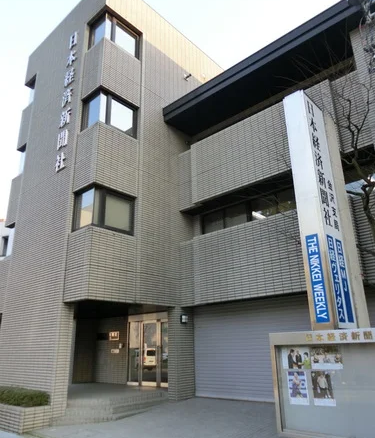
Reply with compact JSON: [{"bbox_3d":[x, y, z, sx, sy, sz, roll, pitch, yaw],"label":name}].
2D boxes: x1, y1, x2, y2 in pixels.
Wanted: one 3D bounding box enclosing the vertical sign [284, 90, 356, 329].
[{"bbox_3d":[2.162,-0.205,5.967,0.345,3.944,0.881,-17,-24,39],"label":"vertical sign"}]

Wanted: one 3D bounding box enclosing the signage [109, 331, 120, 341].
[{"bbox_3d":[-2.795,4.468,13.762,0.610,0.294,0.045,-17,-24,39],"label":"signage"}]

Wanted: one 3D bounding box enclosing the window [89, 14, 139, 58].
[{"bbox_3d":[-2.550,-6.081,12.597,1.028,1.220,1.480,-17,-24,39],"label":"window"}]

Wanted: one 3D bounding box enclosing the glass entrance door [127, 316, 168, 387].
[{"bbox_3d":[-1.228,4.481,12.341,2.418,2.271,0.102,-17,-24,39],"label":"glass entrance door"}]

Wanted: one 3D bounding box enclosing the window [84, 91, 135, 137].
[{"bbox_3d":[-2.487,-3.121,11.616,1.028,1.220,1.480,-17,-24,39],"label":"window"}]

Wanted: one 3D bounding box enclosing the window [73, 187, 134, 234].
[{"bbox_3d":[-2.422,-0.097,10.613,1.028,1.220,1.480,-17,-24,39],"label":"window"}]

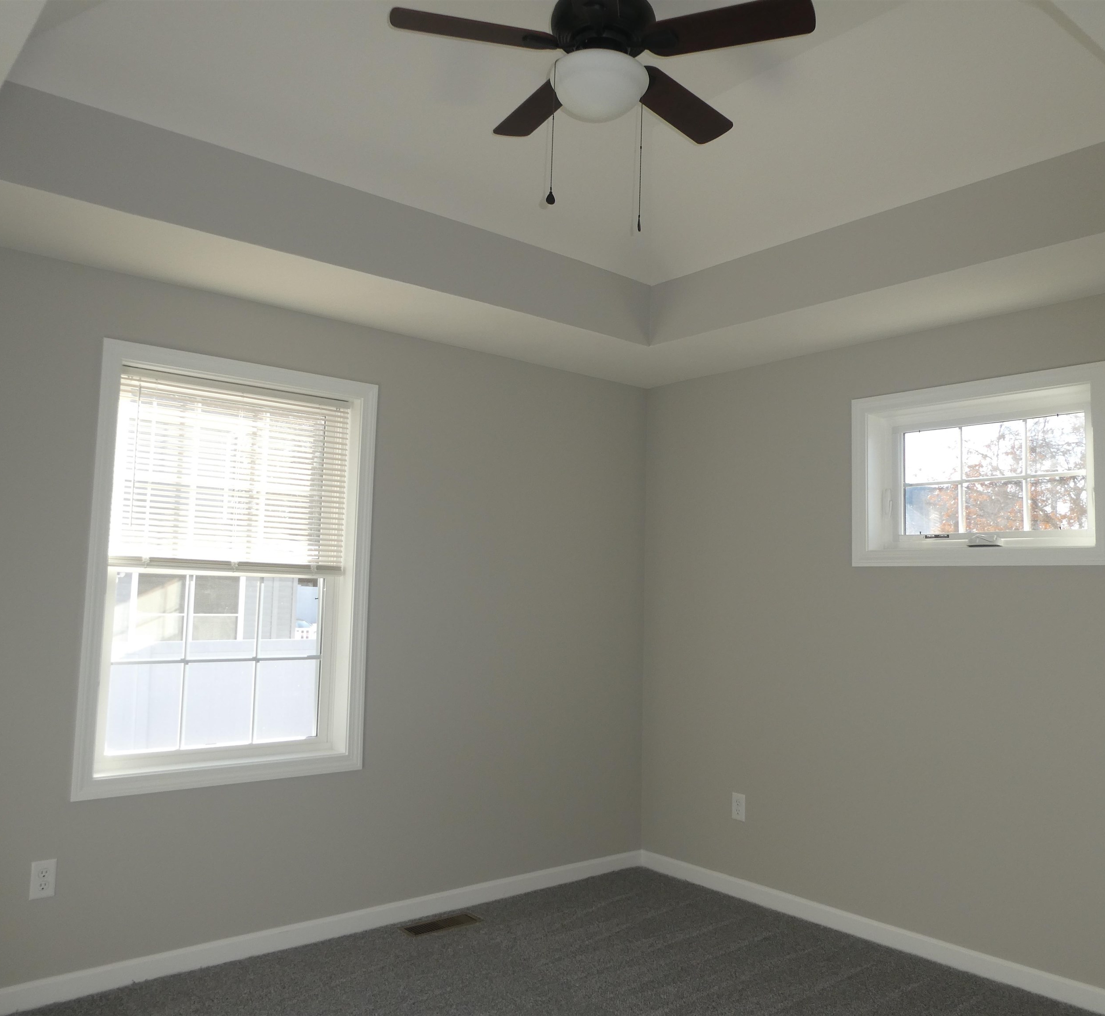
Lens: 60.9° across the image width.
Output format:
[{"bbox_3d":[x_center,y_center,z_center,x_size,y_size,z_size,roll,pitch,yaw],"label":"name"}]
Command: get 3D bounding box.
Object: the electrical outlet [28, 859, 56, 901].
[{"bbox_3d":[-1.629,1.188,3.005,0.072,0.116,0.009,6,-7,-40],"label":"electrical outlet"}]

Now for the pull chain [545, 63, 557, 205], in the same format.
[{"bbox_3d":[0.003,-0.952,2.380,0.025,0.370,0.022,1,-5,0],"label":"pull chain"}]

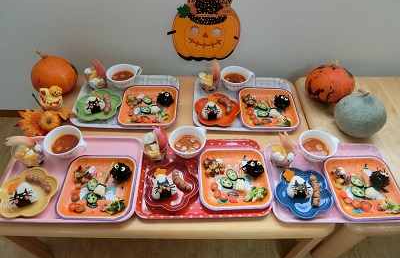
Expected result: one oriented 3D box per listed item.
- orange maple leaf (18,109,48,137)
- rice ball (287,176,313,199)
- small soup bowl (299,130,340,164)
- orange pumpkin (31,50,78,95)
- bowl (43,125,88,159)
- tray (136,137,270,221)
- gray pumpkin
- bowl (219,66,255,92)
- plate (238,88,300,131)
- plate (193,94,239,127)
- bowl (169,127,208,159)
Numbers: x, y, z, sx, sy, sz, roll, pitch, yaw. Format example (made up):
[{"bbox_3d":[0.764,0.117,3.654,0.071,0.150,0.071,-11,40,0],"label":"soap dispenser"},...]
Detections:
[{"bbox_3d":[-0.541,-0.017,0.956,0.105,0.020,0.108,1,49,-1],"label":"orange maple leaf"},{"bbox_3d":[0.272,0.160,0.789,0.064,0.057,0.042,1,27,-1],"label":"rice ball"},{"bbox_3d":[0.346,0.058,0.846,0.122,0.055,0.102,-7,50,-7],"label":"small soup bowl"},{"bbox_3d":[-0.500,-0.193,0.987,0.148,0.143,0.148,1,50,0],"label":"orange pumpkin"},{"bbox_3d":[-0.380,0.049,0.839,0.122,0.055,0.102,11,51,8],"label":"bowl"},{"bbox_3d":[0.011,0.134,0.804,0.350,0.019,0.246,0,50,-1],"label":"tray"},{"bbox_3d":[0.490,-0.049,0.880,0.145,0.152,0.145,1,50,0],"label":"gray pumpkin"},{"bbox_3d":[0.135,-0.174,1.037,0.122,0.055,0.102,-2,50,-3],"label":"bowl"},{"bbox_3d":[0.239,-0.071,1.024,0.199,0.020,0.199,1,49,-1],"label":"plate"},{"bbox_3d":[0.061,-0.060,1.008,0.156,0.026,0.156,1,49,-1],"label":"plate"},{"bbox_3d":[-0.034,0.050,0.883,0.116,0.060,0.116,1,49,-1],"label":"bowl"}]

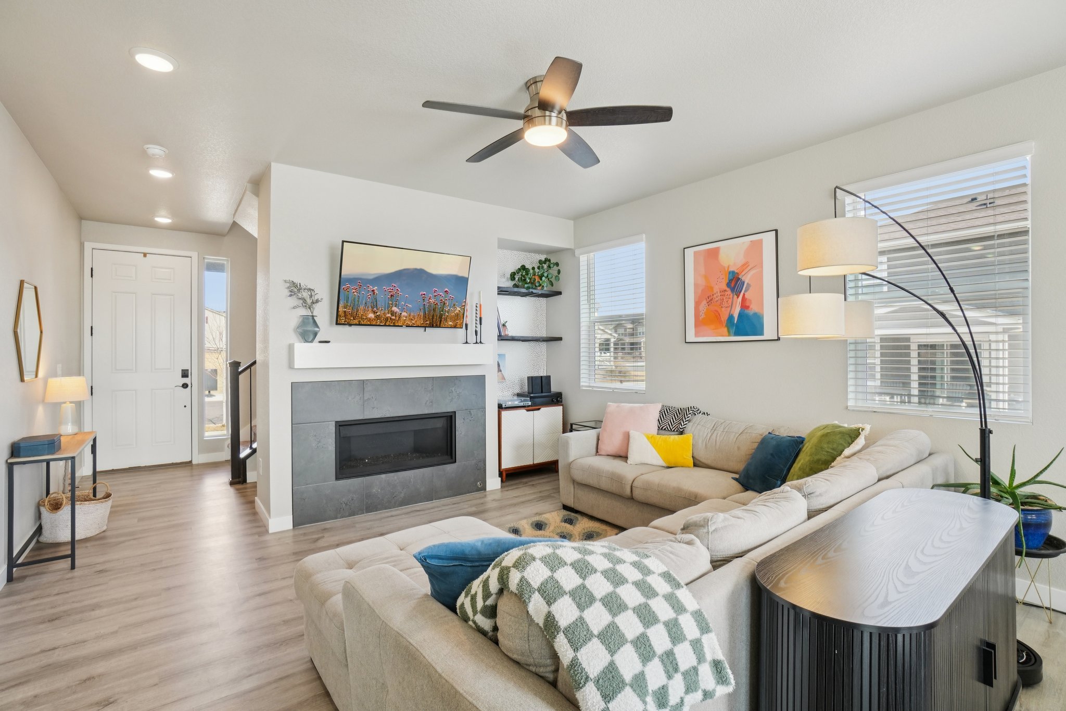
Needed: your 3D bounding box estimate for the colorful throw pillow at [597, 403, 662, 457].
[{"bbox_3d":[0.810,0.625,3.700,0.480,0.470,0.170,0,-16,25],"label":"colorful throw pillow"}]

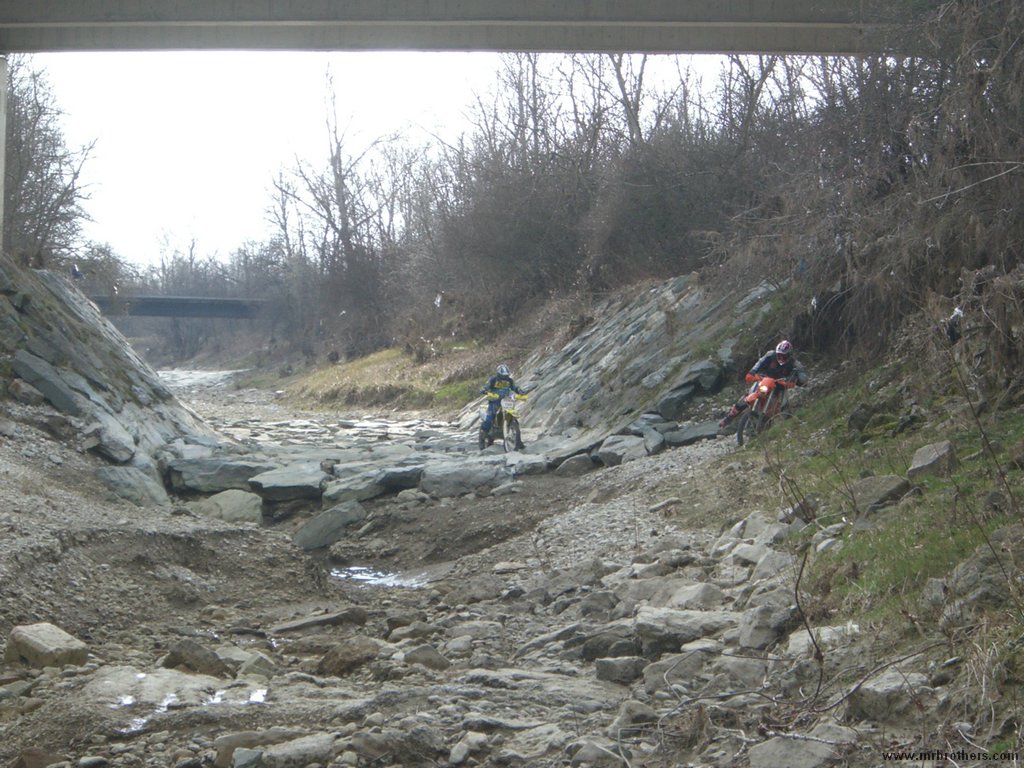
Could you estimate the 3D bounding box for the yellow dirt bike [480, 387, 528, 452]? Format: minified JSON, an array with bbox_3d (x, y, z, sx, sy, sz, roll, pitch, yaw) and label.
[{"bbox_3d":[-0.184,0.788,69.000,0.820,1.240,2.100,0,1,-22],"label":"yellow dirt bike"}]

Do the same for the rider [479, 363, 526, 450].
[{"bbox_3d":[-0.184,0.481,69.000,0.970,1.760,0.800,0,1,-15],"label":"rider"}]

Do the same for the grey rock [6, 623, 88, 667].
[{"bbox_3d":[-4.693,2.636,34.000,0.650,0.410,0.620,1,1,40],"label":"grey rock"}]

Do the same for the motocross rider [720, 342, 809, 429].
[{"bbox_3d":[4.027,0.008,54.000,1.300,1.400,1.000,0,1,20],"label":"motocross rider"}]

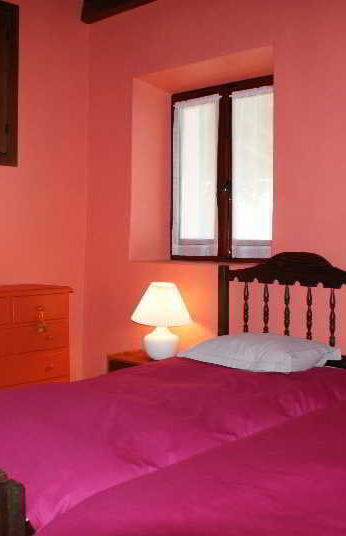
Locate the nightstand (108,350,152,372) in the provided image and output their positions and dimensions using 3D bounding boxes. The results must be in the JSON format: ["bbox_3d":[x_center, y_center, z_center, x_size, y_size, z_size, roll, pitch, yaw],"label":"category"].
[{"bbox_3d":[-0.078,0.738,3.519,0.460,0.430,0.420,3,3,44],"label":"nightstand"}]

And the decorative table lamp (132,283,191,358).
[{"bbox_3d":[-0.069,0.305,3.471,0.335,0.443,0.335,1,2,0],"label":"decorative table lamp"}]

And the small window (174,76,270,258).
[{"bbox_3d":[0.350,-0.600,3.833,0.950,1.120,0.080,3,3,44],"label":"small window"}]

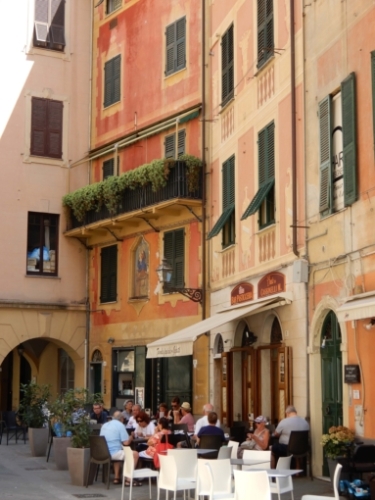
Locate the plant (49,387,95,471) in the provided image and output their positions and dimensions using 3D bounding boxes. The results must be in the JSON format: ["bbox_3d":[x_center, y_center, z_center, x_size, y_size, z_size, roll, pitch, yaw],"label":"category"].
[{"bbox_3d":[-2.227,3.411,17.984,0.758,1.557,0.620,1,-8,-7],"label":"plant"}]

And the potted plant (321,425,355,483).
[{"bbox_3d":[2.397,3.309,15.010,0.528,1.006,0.480,-1,-8,9],"label":"potted plant"}]

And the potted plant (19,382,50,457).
[{"bbox_3d":[-3.363,3.752,20.819,0.653,1.613,0.600,2,-8,-11],"label":"potted plant"}]

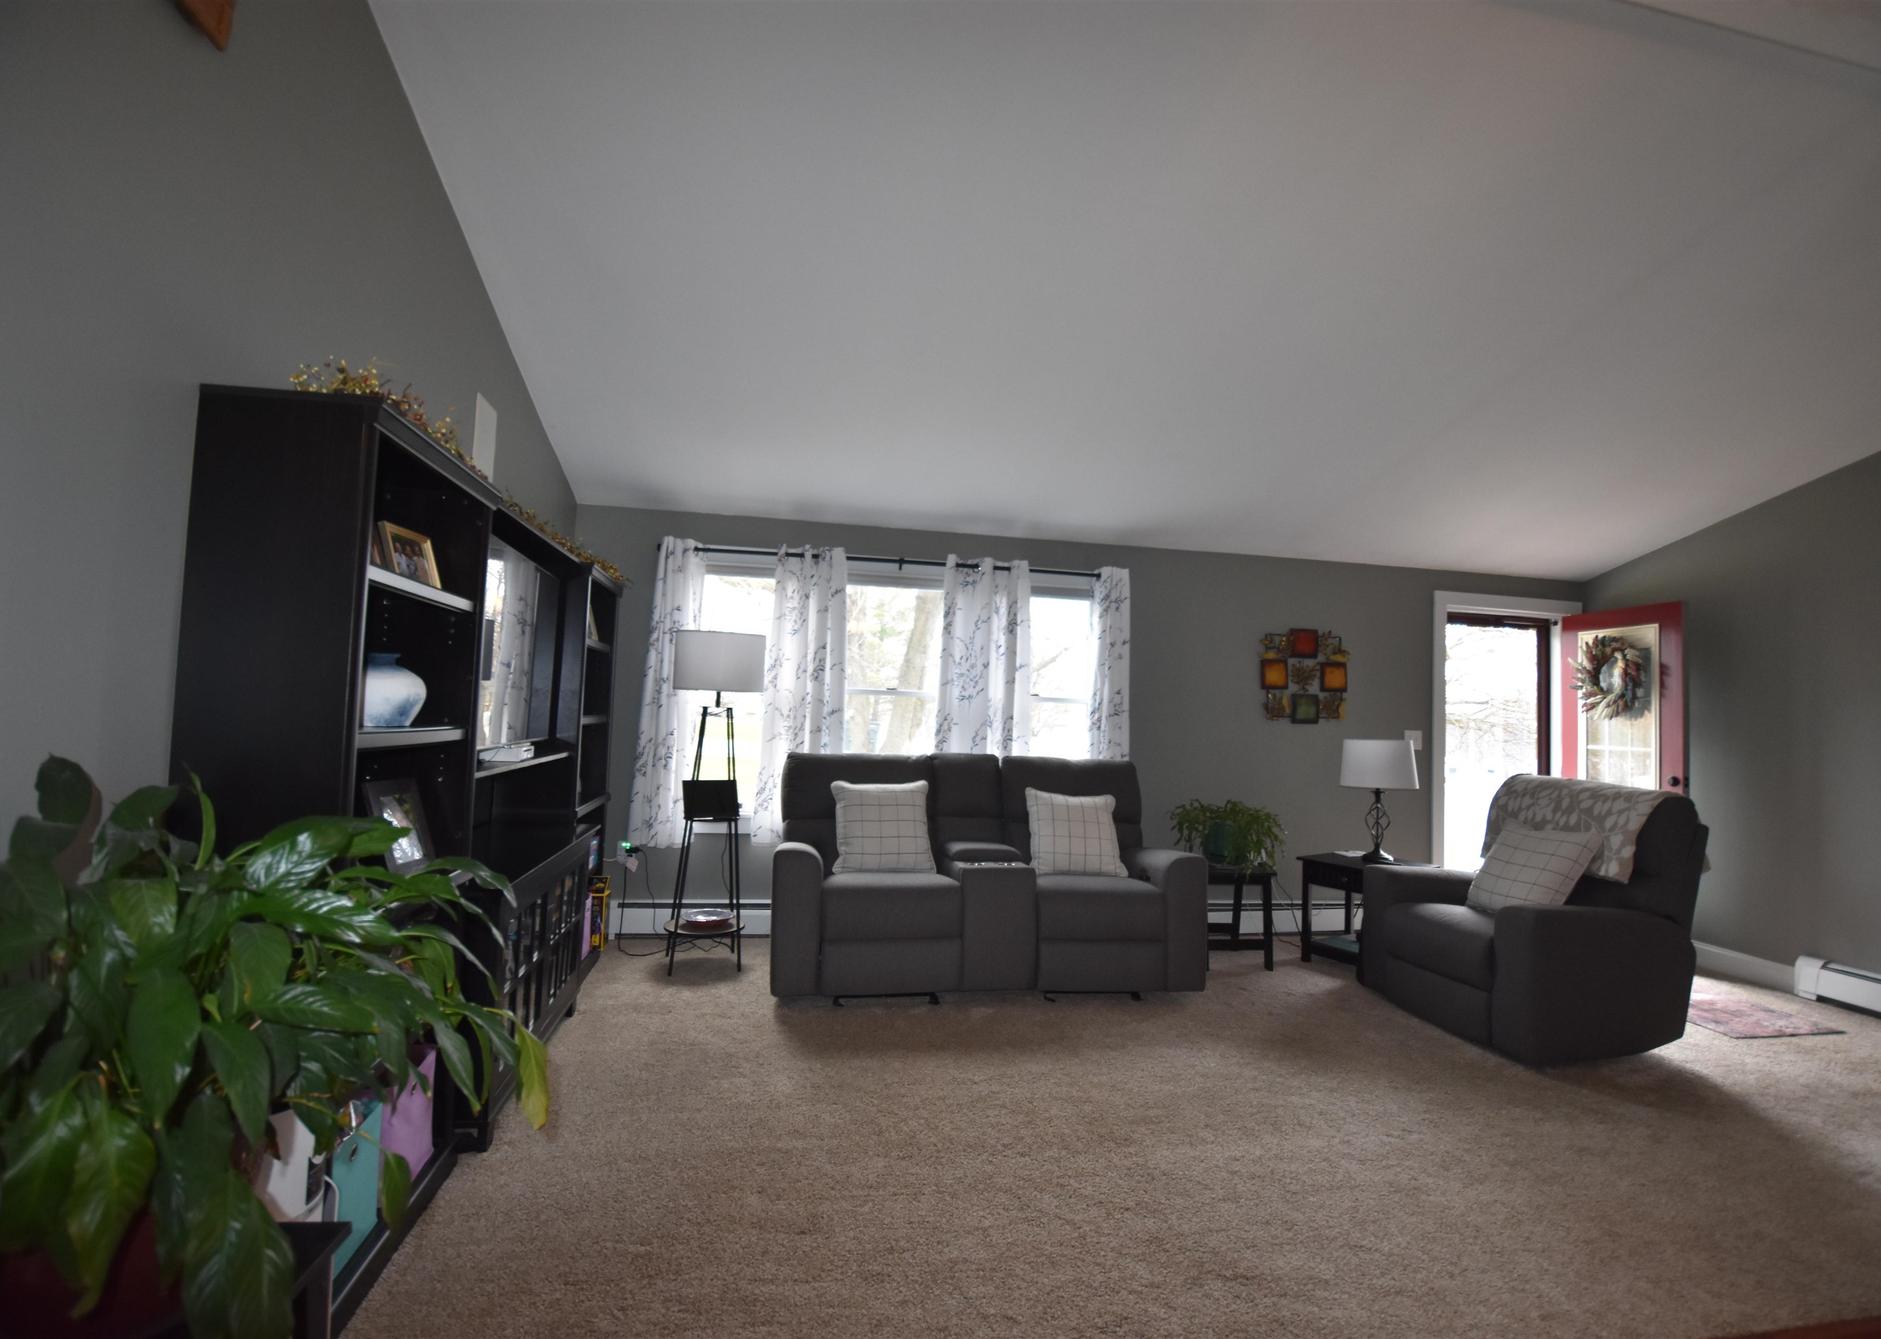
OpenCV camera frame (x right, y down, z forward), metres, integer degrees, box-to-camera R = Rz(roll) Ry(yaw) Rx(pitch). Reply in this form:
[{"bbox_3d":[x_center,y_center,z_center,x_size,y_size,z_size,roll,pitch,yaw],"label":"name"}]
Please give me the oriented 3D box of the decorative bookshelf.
[{"bbox_3d":[-1.461,0.438,2.747,0.320,1.800,2.570,3,-3,-11],"label":"decorative bookshelf"}]

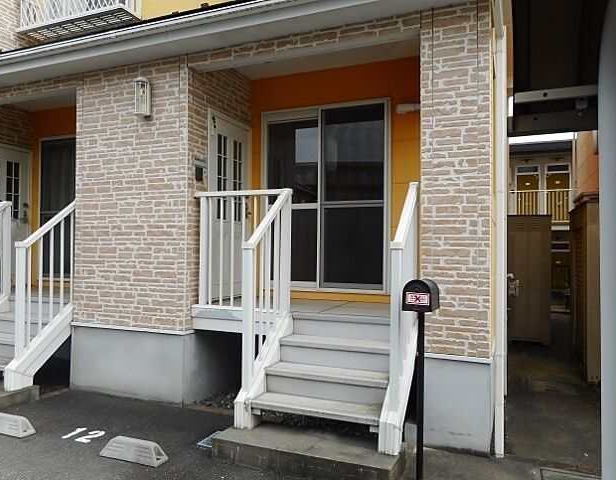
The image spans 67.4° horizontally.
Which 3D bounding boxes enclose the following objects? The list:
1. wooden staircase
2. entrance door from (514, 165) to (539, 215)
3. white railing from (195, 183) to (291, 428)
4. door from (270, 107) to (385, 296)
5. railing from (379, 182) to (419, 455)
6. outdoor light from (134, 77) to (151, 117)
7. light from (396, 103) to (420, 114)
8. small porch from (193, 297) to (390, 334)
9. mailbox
[{"bbox_3d":[0.181,1.010,3.700,1.013,0.707,0.823,0,-1,22],"label":"wooden staircase"},{"bbox_3d":[7.766,-1.587,16.300,0.860,2.130,0.100,0,-1,22],"label":"entrance door"},{"bbox_3d":[-0.754,0.479,4.053,1.007,1.933,0.805,0,-1,22],"label":"white railing"},{"bbox_3d":[0.158,-0.466,5.223,1.499,2.072,0.090,0,-1,22],"label":"door"},{"bbox_3d":[0.690,0.478,3.465,0.161,1.933,0.794,0,-1,22],"label":"railing"},{"bbox_3d":[-1.610,-1.420,4.544,0.140,0.375,0.120,0,-1,22],"label":"outdoor light"},{"bbox_3d":[1.067,-1.374,4.820,0.300,0.105,0.130,0,-1,22],"label":"light"},{"bbox_3d":[0.091,0.779,4.652,2.136,0.234,1.096,0,-1,22],"label":"small porch"},{"bbox_3d":[0.691,0.328,2.808,0.175,0.187,0.240,0,-1,26],"label":"mailbox"}]

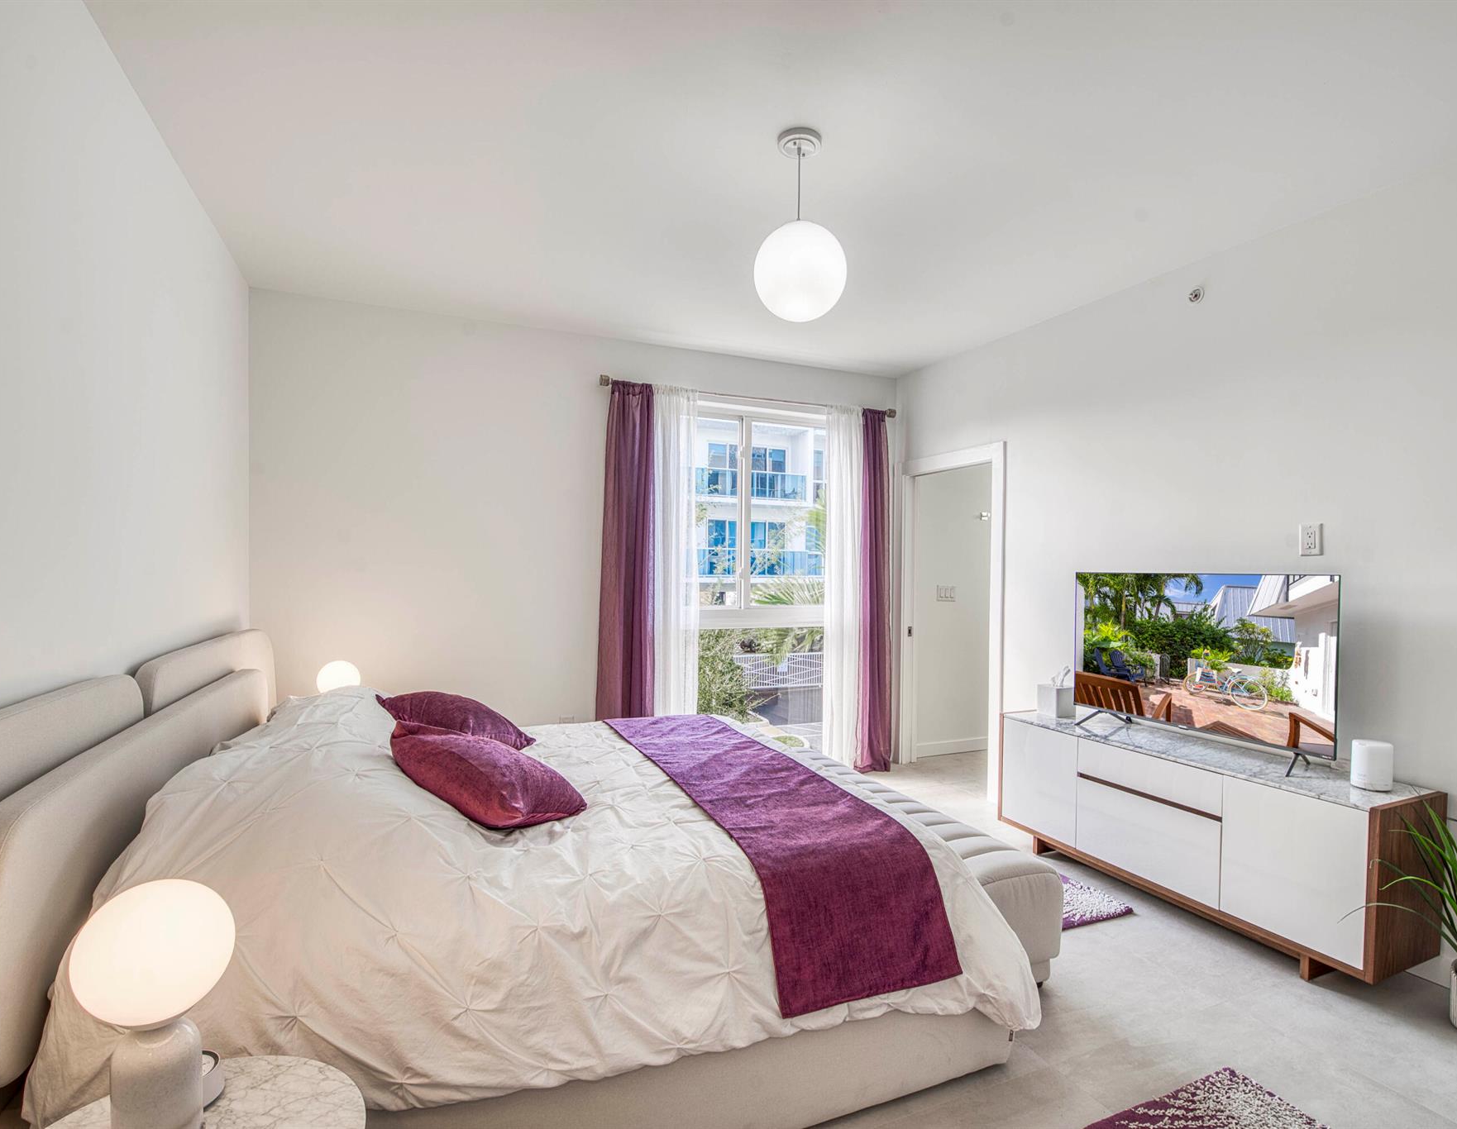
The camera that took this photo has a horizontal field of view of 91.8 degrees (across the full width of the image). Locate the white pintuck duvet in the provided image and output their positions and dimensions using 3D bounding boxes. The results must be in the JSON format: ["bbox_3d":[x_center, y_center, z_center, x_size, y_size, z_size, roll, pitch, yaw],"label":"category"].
[{"bbox_3d":[-0.559,0.900,2.521,2.160,0.730,2.260,0,0,-24],"label":"white pintuck duvet"}]

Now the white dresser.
[{"bbox_3d":[1.886,1.086,2.973,0.425,0.650,1.530,0,0,-24],"label":"white dresser"}]

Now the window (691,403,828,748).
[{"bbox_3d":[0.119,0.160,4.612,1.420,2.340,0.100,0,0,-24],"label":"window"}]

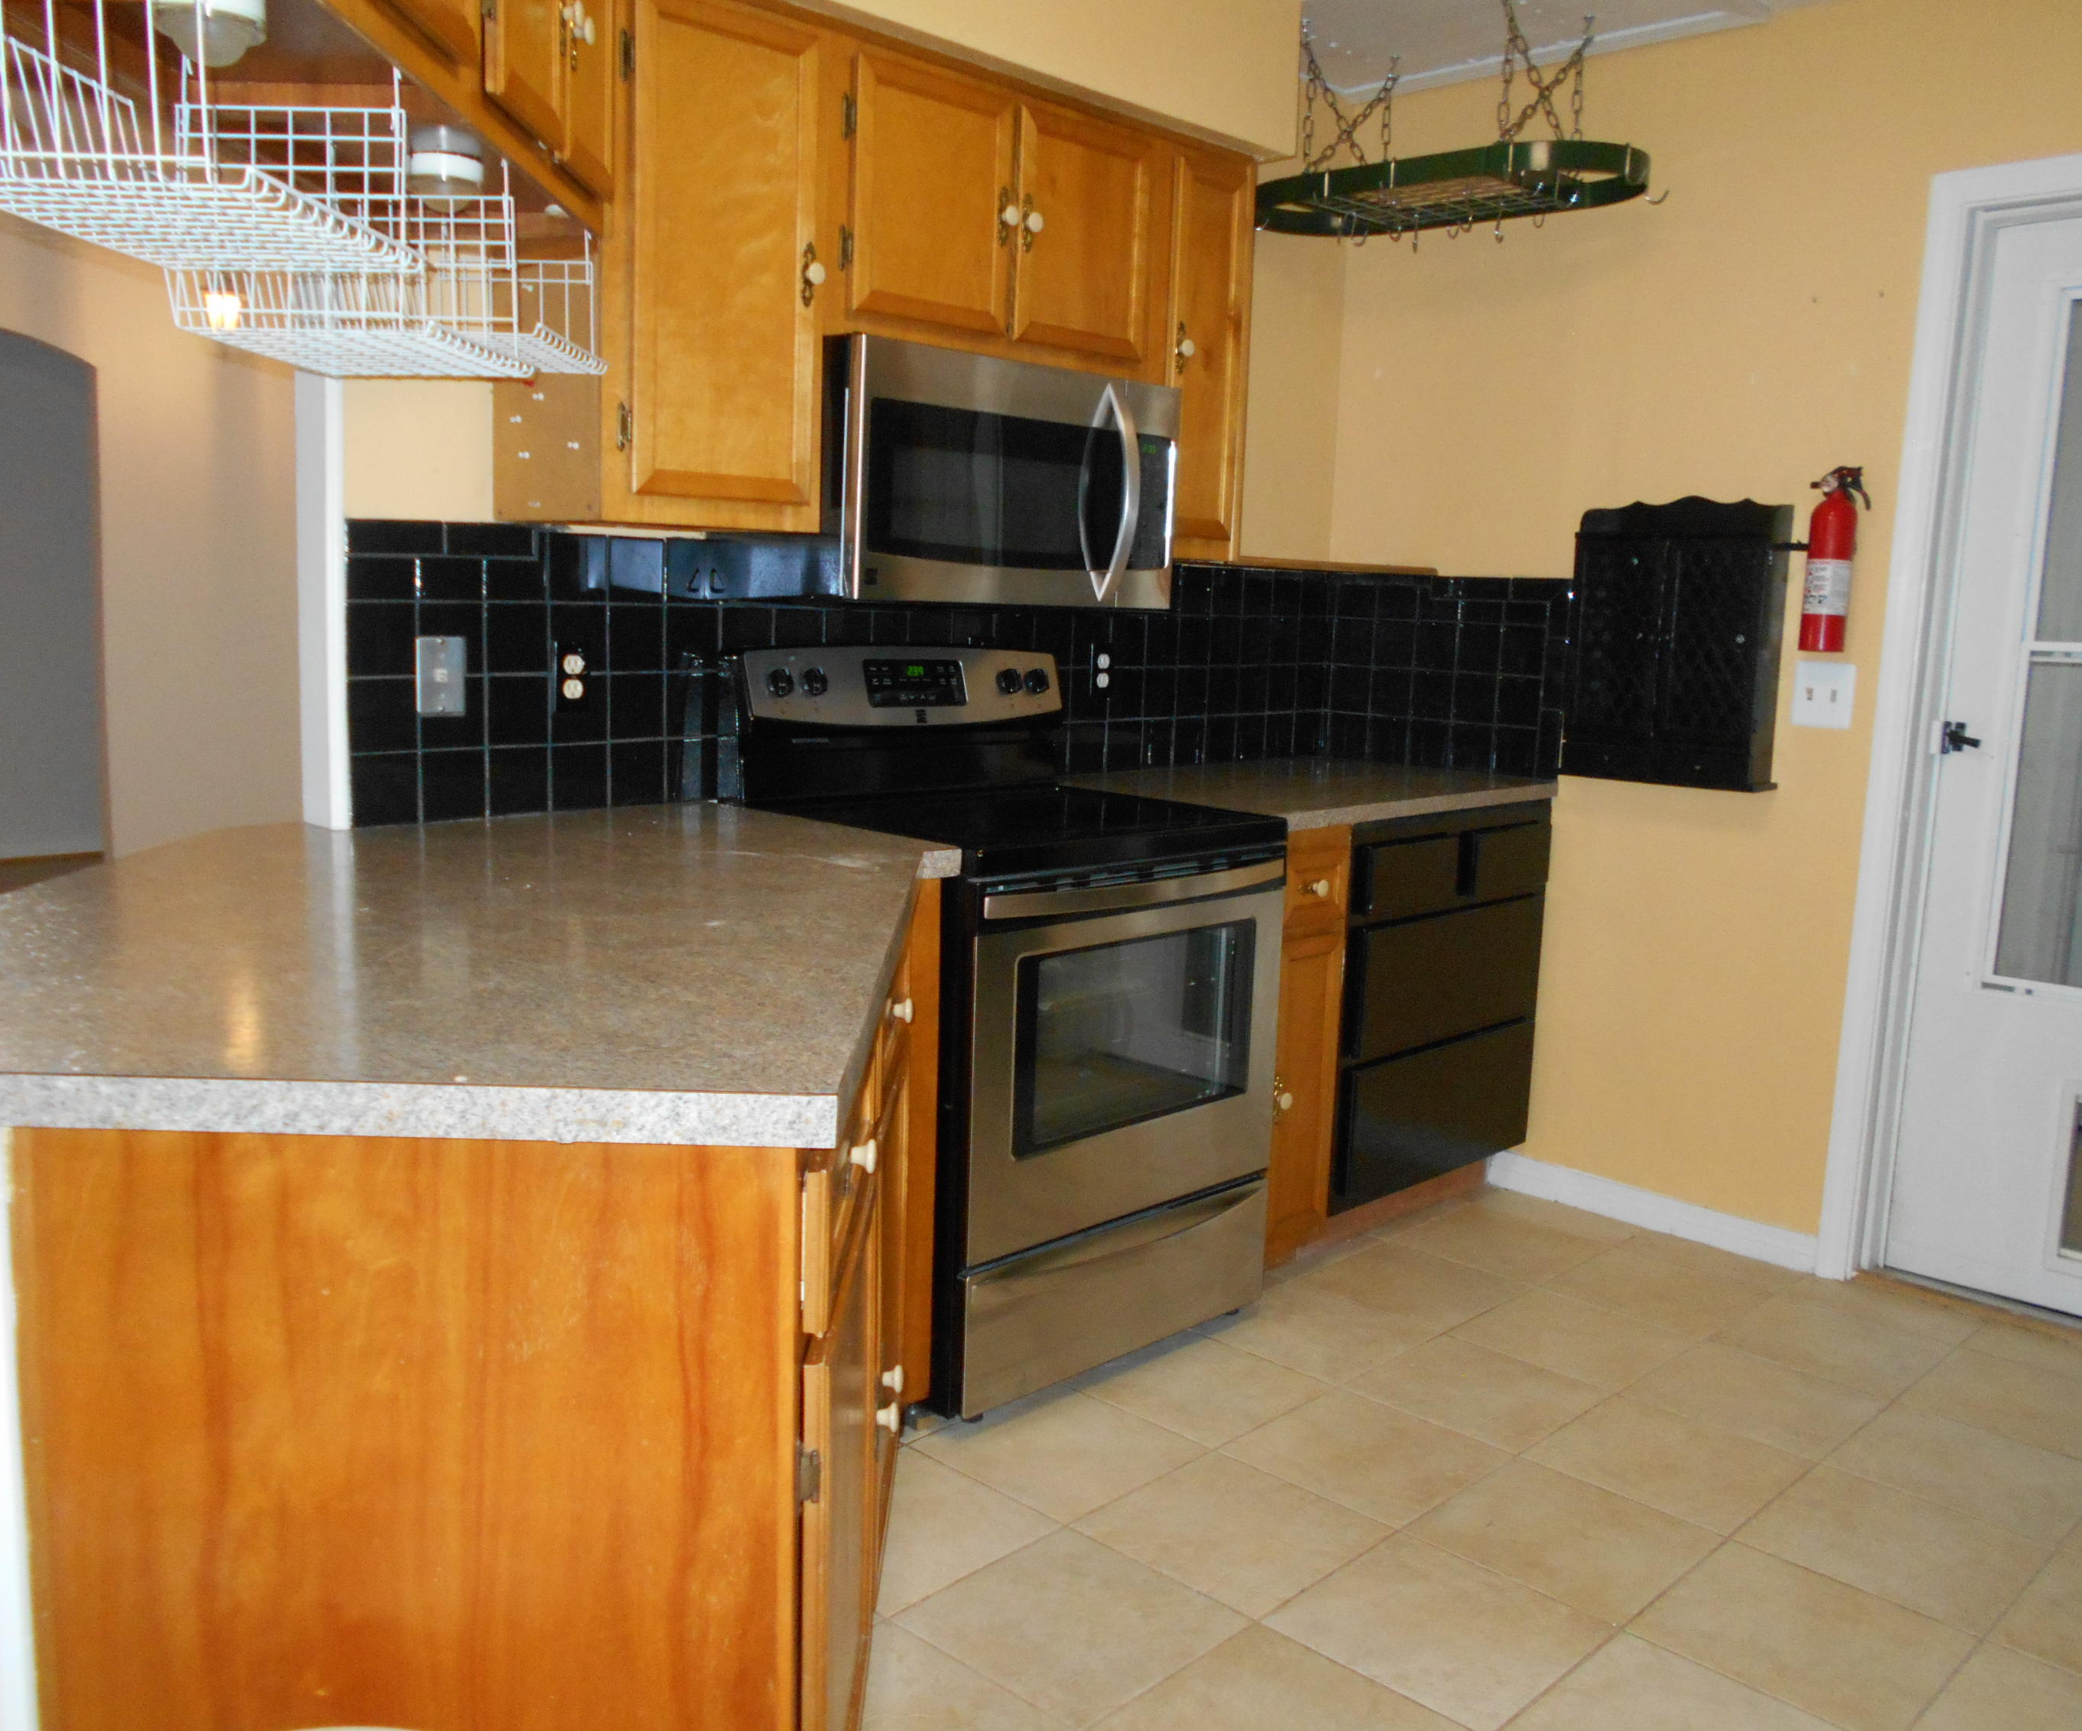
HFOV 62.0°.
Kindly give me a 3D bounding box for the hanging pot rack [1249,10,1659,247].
[{"bbox_3d":[0.804,-1.492,3.498,0.433,0.369,0.862,-7,12,-45],"label":"hanging pot rack"}]

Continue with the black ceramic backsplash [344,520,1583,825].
[{"bbox_3d":[0.067,-0.340,3.138,2.397,0.445,0.640,-7,12,-45],"label":"black ceramic backsplash"}]

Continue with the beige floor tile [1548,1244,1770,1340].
[{"bbox_3d":[1.206,0.831,3.390,0.325,0.010,0.325,10,12,44],"label":"beige floor tile"}]

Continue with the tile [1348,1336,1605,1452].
[{"bbox_3d":[0.735,0.888,2.916,0.328,0.010,0.328,10,11,44],"label":"tile"}]

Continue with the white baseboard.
[{"bbox_3d":[1.298,0.737,3.731,0.014,0.081,0.744,-7,12,-45],"label":"white baseboard"}]

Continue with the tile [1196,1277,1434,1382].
[{"bbox_3d":[0.496,0.844,3.124,0.322,0.010,0.322,9,11,44],"label":"tile"}]

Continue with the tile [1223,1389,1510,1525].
[{"bbox_3d":[0.501,0.909,2.663,0.322,0.010,0.322,9,11,44],"label":"tile"}]

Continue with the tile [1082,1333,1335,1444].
[{"bbox_3d":[0.266,0.870,2.890,0.322,0.010,0.322,9,11,44],"label":"tile"}]

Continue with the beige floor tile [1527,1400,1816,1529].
[{"bbox_3d":[0.966,0.922,2.670,0.322,0.010,0.322,9,11,44],"label":"beige floor tile"}]

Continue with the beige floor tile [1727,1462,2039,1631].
[{"bbox_3d":[1.209,0.968,2.463,0.325,0.010,0.325,10,12,44],"label":"beige floor tile"}]

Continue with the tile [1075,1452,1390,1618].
[{"bbox_3d":[0.271,0.935,2.430,0.322,0.010,0.322,9,11,44],"label":"tile"}]

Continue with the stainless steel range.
[{"bbox_3d":[-0.056,0.237,3.060,0.697,1.190,0.755,10,11,44],"label":"stainless steel range"}]

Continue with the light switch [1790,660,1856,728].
[{"bbox_3d":[1.519,-0.329,3.367,0.115,0.117,0.014,9,11,44],"label":"light switch"}]

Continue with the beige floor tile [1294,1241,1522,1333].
[{"bbox_3d":[0.730,0.822,3.380,0.328,0.010,0.328,10,11,44],"label":"beige floor tile"}]

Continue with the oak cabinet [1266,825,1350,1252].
[{"bbox_3d":[0.267,0.331,3.463,0.625,0.890,0.240,10,11,44],"label":"oak cabinet"}]

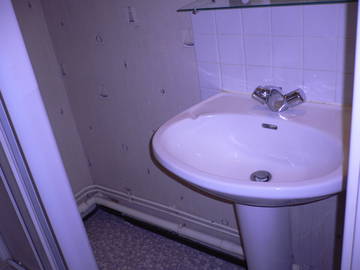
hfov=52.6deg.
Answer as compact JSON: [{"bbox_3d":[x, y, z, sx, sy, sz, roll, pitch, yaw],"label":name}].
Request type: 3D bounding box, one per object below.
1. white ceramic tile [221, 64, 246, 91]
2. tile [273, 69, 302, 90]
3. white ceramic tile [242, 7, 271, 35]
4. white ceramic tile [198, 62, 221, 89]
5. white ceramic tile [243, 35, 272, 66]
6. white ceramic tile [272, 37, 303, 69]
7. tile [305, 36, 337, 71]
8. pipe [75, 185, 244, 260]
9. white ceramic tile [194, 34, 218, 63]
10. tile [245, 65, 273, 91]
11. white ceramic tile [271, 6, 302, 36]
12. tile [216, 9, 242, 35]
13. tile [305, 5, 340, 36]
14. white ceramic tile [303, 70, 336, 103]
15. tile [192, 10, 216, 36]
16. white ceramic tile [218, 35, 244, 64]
[{"bbox_3d":[0.195,-0.208,1.316,0.100,0.100,0.008,13,33,38],"label":"white ceramic tile"},{"bbox_3d":[0.353,-0.171,1.192,0.100,0.100,0.008,13,33,38],"label":"tile"},{"bbox_3d":[0.245,-0.371,1.165,0.100,0.100,0.008,13,33,38],"label":"white ceramic tile"},{"bbox_3d":[0.116,-0.226,1.378,0.100,0.100,0.008,13,33,38],"label":"white ceramic tile"},{"bbox_3d":[0.261,-0.279,1.211,0.099,0.099,0.010,12,34,35],"label":"white ceramic tile"},{"bbox_3d":[0.342,-0.262,1.153,0.099,0.099,0.010,12,34,35],"label":"white ceramic tile"},{"bbox_3d":[0.417,-0.244,1.085,0.100,0.100,0.008,13,33,38],"label":"tile"},{"bbox_3d":[-0.154,0.462,1.921,1.050,0.177,0.167,12,34,35],"label":"pipe"},{"bbox_3d":[0.102,-0.317,1.334,0.100,0.100,0.008,13,33,38],"label":"white ceramic tile"},{"bbox_3d":[0.274,-0.189,1.254,0.100,0.100,0.008,13,33,38],"label":"tile"},{"bbox_3d":[0.328,-0.351,1.107,0.099,0.099,0.010,12,34,35],"label":"white ceramic tile"},{"bbox_3d":[0.167,-0.389,1.227,0.100,0.100,0.008,13,33,38],"label":"tile"},{"bbox_3d":[0.408,-0.334,1.049,0.099,0.099,0.010,12,34,35],"label":"tile"},{"bbox_3d":[0.437,-0.155,1.141,0.099,0.099,0.010,12,34,35],"label":"white ceramic tile"},{"bbox_3d":[0.087,-0.402,1.280,0.099,0.099,0.010,12,34,35],"label":"tile"},{"bbox_3d":[0.180,-0.296,1.269,0.099,0.099,0.010,12,34,35],"label":"white ceramic tile"}]

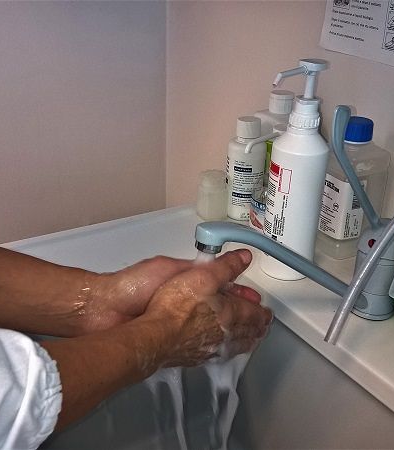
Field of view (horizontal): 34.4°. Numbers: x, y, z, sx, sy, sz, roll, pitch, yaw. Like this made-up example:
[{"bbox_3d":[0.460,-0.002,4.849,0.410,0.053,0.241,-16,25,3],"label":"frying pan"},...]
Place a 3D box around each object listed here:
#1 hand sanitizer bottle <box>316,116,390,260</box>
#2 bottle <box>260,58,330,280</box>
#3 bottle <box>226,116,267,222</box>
[{"bbox_3d":[0.207,-0.051,0.849,0.061,0.182,0.061,-14,30,-30],"label":"hand sanitizer bottle"},{"bbox_3d":[0.109,-0.062,0.767,0.093,0.267,0.067,-16,31,-32],"label":"bottle"},{"bbox_3d":[0.074,-0.084,0.950,0.056,0.148,0.056,2,26,-1],"label":"bottle"}]

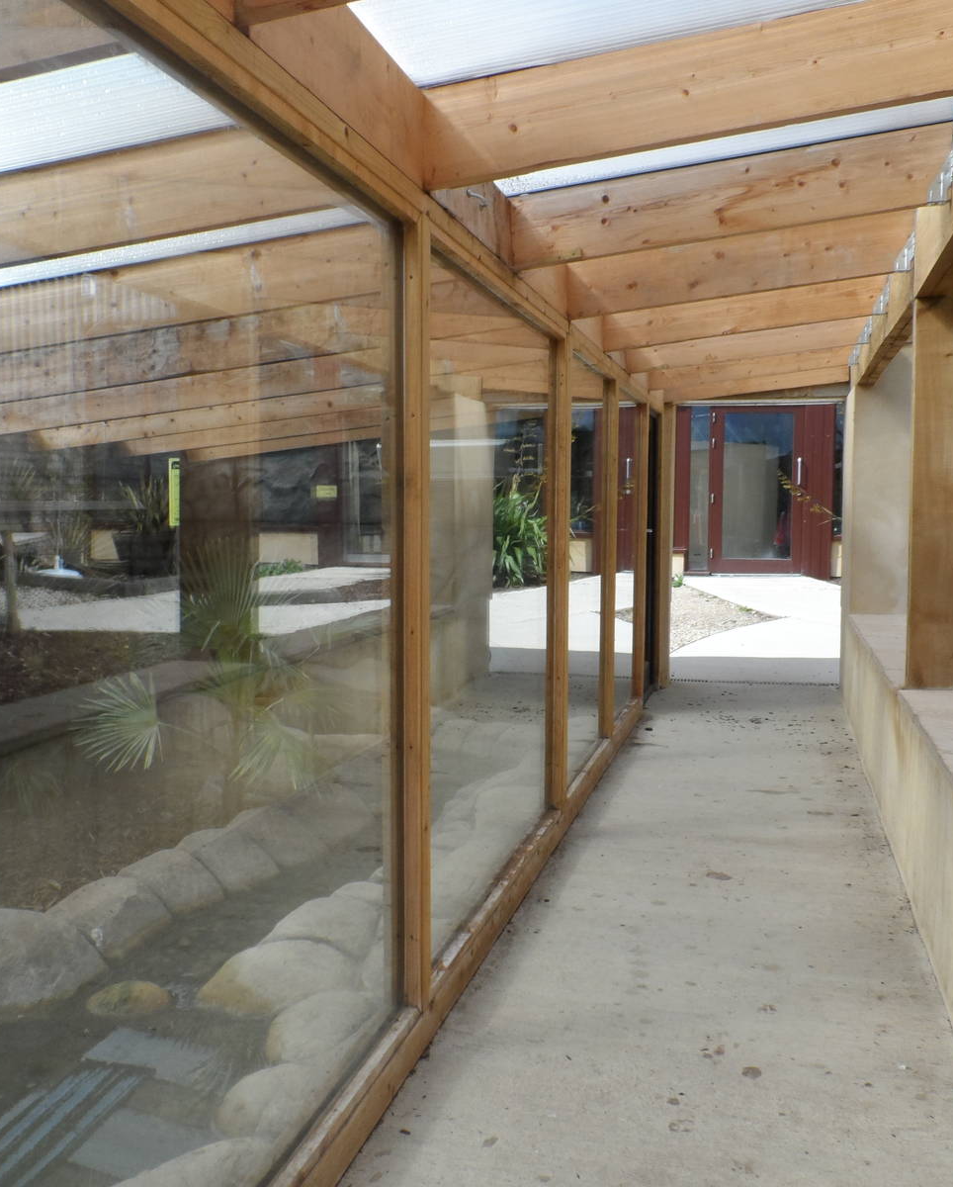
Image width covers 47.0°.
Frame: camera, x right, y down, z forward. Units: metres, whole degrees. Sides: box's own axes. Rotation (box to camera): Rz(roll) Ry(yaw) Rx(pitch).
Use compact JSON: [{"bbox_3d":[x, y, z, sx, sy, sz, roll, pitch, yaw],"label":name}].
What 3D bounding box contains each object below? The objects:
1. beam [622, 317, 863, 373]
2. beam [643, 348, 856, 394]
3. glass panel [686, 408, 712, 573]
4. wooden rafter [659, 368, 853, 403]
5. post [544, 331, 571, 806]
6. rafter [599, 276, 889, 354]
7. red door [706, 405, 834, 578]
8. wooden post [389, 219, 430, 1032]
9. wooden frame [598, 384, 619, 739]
[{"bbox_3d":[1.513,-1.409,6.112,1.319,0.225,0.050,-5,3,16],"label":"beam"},{"bbox_3d":[1.636,-1.437,6.641,1.277,0.222,0.049,-7,2,16],"label":"beam"},{"bbox_3d":[2.786,-1.297,13.700,0.274,2.014,0.030,1,4,6],"label":"glass panel"},{"bbox_3d":[2.016,-1.546,7.915,1.319,0.225,0.050,-5,3,16],"label":"wooden rafter"},{"bbox_3d":[0.332,-0.057,4.516,0.084,1.925,0.089,1,5,15],"label":"post"},{"bbox_3d":[1.165,-1.300,4.925,1.277,0.222,0.049,-7,2,16],"label":"rafter"},{"bbox_3d":[3.586,-1.246,13.400,1.570,2.084,0.090,0,4,3],"label":"red door"},{"bbox_3d":[-0.160,0.069,2.752,0.085,1.960,0.085,1,5,15],"label":"wooden post"},{"bbox_3d":[0.679,-0.173,5.640,0.082,1.825,0.070,1,4,15],"label":"wooden frame"}]

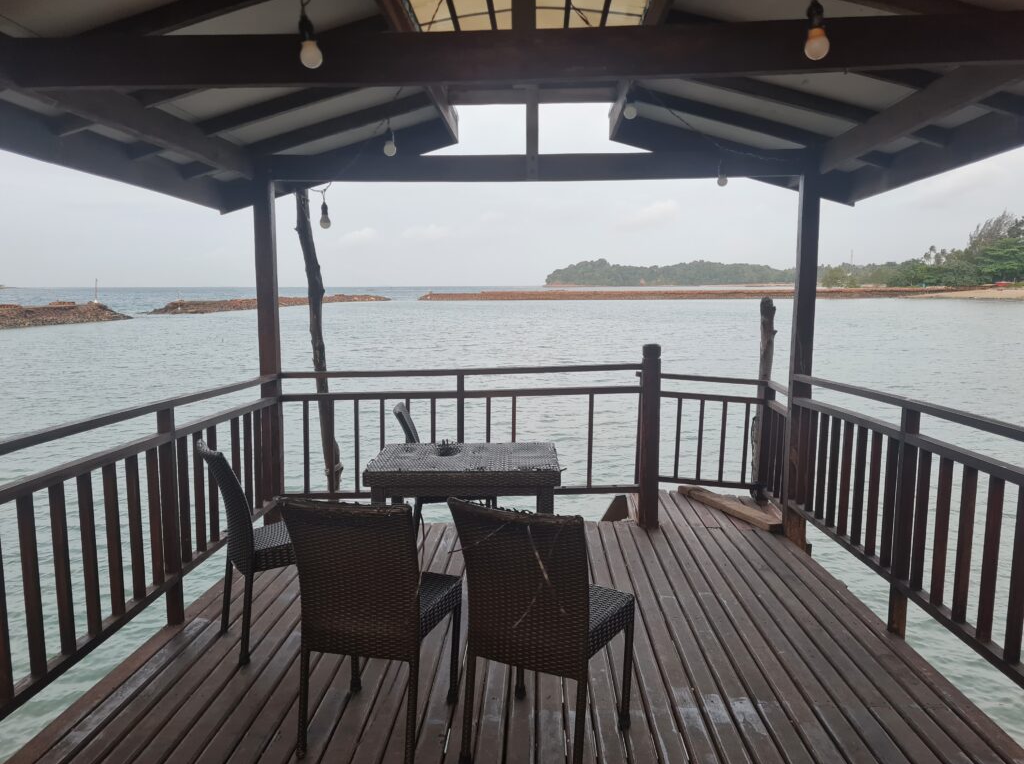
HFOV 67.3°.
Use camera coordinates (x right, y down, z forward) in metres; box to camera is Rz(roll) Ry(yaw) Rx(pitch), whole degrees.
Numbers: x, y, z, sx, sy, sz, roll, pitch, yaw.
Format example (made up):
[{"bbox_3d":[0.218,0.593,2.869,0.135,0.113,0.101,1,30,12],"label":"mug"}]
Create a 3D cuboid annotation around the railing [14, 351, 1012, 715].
[{"bbox_3d":[0.089,0.485,3.888,3.450,1.150,3.450,0,7,2],"label":"railing"}]

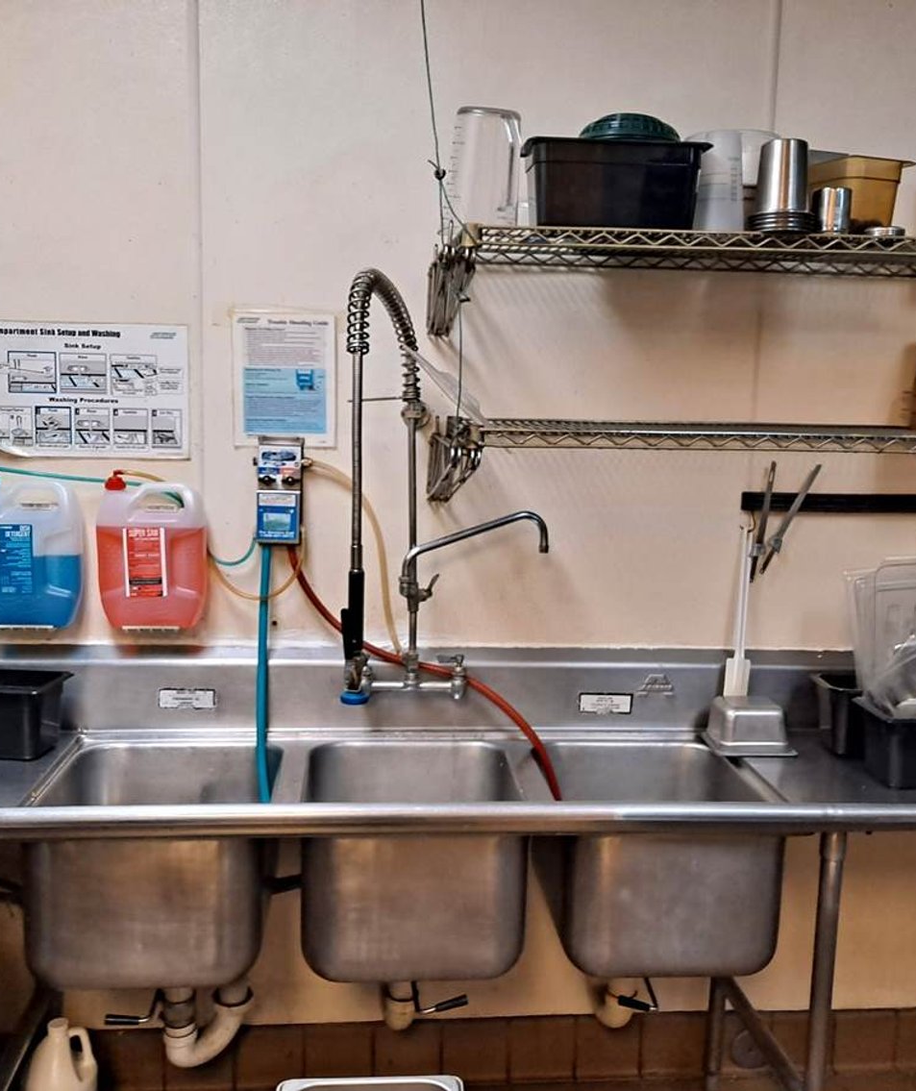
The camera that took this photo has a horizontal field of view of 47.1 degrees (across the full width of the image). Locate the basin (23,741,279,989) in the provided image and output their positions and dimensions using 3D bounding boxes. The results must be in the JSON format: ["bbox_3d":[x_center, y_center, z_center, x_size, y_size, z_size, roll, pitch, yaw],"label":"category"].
[{"bbox_3d":[-0.561,0.610,2.050,0.412,0.333,0.440,1,7,-4],"label":"basin"}]

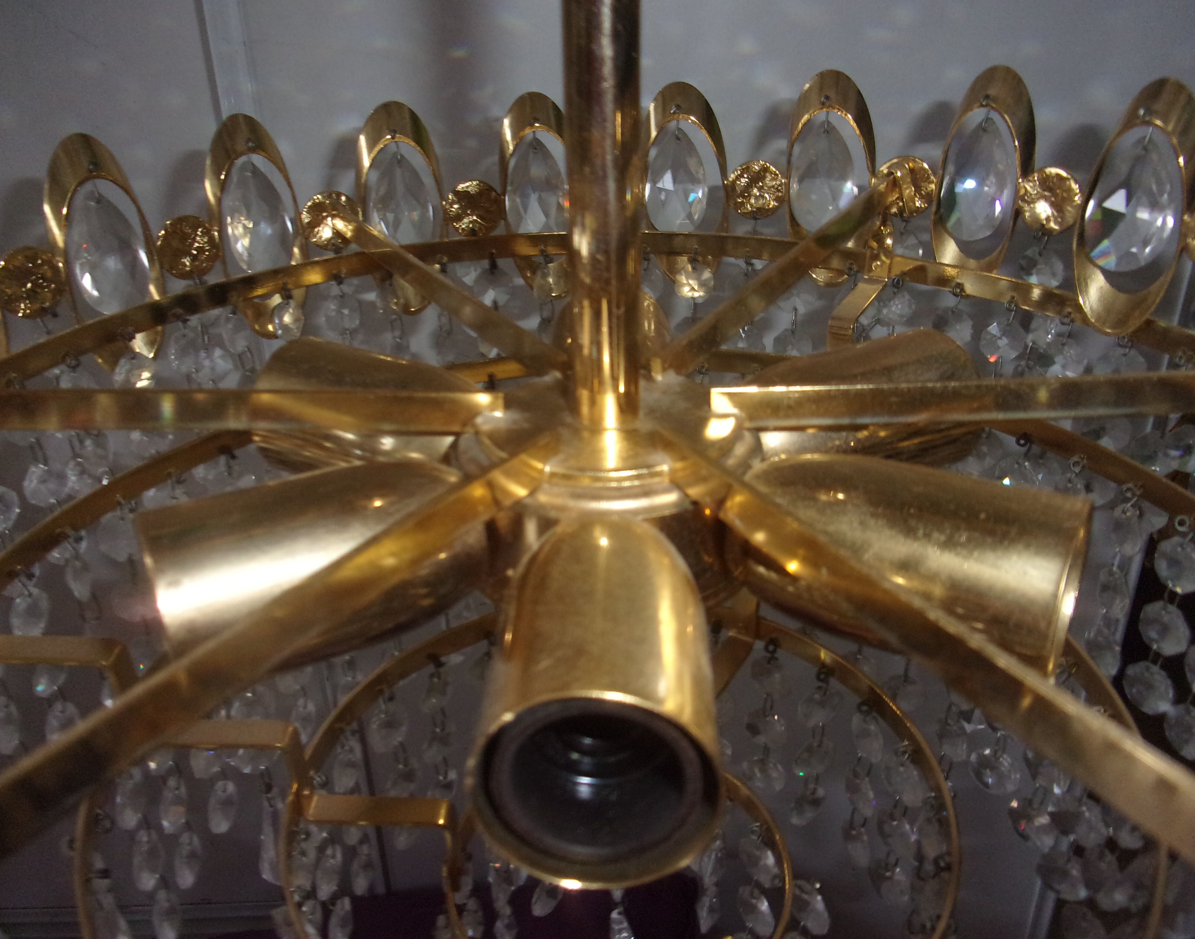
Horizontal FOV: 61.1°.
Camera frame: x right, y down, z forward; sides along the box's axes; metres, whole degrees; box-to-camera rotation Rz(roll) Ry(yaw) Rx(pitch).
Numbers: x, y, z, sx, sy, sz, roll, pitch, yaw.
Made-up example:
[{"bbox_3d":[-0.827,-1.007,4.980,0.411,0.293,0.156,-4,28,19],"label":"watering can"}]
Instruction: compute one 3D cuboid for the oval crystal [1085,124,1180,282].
[{"bbox_3d":[0.152,-0.076,0.286,0.012,0.038,0.023,-22,33,-33],"label":"oval crystal"}]

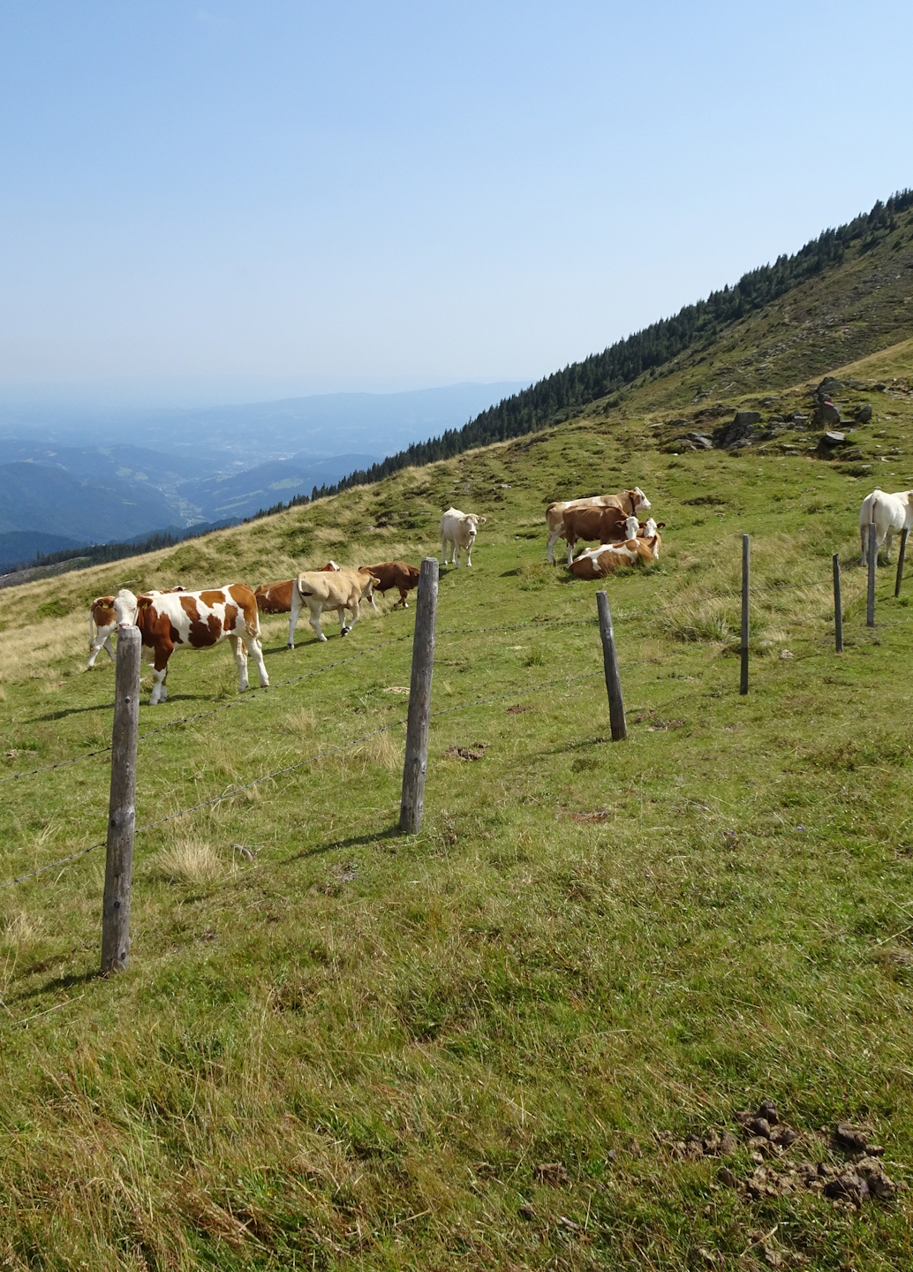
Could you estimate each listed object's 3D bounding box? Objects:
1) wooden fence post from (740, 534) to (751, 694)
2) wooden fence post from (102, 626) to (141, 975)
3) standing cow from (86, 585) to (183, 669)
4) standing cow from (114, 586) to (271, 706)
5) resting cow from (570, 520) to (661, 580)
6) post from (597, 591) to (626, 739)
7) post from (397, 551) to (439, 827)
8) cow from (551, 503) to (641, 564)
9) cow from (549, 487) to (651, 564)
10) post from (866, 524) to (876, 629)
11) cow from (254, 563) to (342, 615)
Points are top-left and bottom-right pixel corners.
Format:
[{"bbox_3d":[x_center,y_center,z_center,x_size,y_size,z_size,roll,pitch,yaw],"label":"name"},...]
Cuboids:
[{"bbox_3d":[2.348,-0.164,9.548,0.063,1.328,0.063,-2,13,1],"label":"wooden fence post"},{"bbox_3d":[-1.149,0.580,4.052,0.087,1.299,0.087,6,13,-1],"label":"wooden fence post"},{"bbox_3d":[-5.383,-0.159,20.200,1.950,1.280,0.620,-1,13,-5],"label":"standing cow"},{"bbox_3d":[-2.981,0.086,13.200,1.700,1.280,0.580,-3,14,-14],"label":"standing cow"},{"bbox_3d":[2.962,-1.611,22.000,1.650,1.020,0.800,-4,13,-18],"label":"resting cow"},{"bbox_3d":[1.129,0.218,8.600,0.095,1.100,0.095,-8,13,2],"label":"post"},{"bbox_3d":[-0.164,0.285,5.301,0.095,1.298,0.095,4,13,-1],"label":"post"},{"bbox_3d":[2.802,-1.934,22.700,1.650,1.180,0.580,8,15,29],"label":"cow"},{"bbox_3d":[2.852,-2.208,23.700,2.000,1.440,0.600,0,13,-2],"label":"cow"},{"bbox_3d":[5.021,-0.733,14.200,0.085,1.250,0.085,-3,13,1],"label":"post"},{"bbox_3d":[-3.441,-1.029,25.500,1.900,1.100,0.750,-2,13,-8],"label":"cow"}]

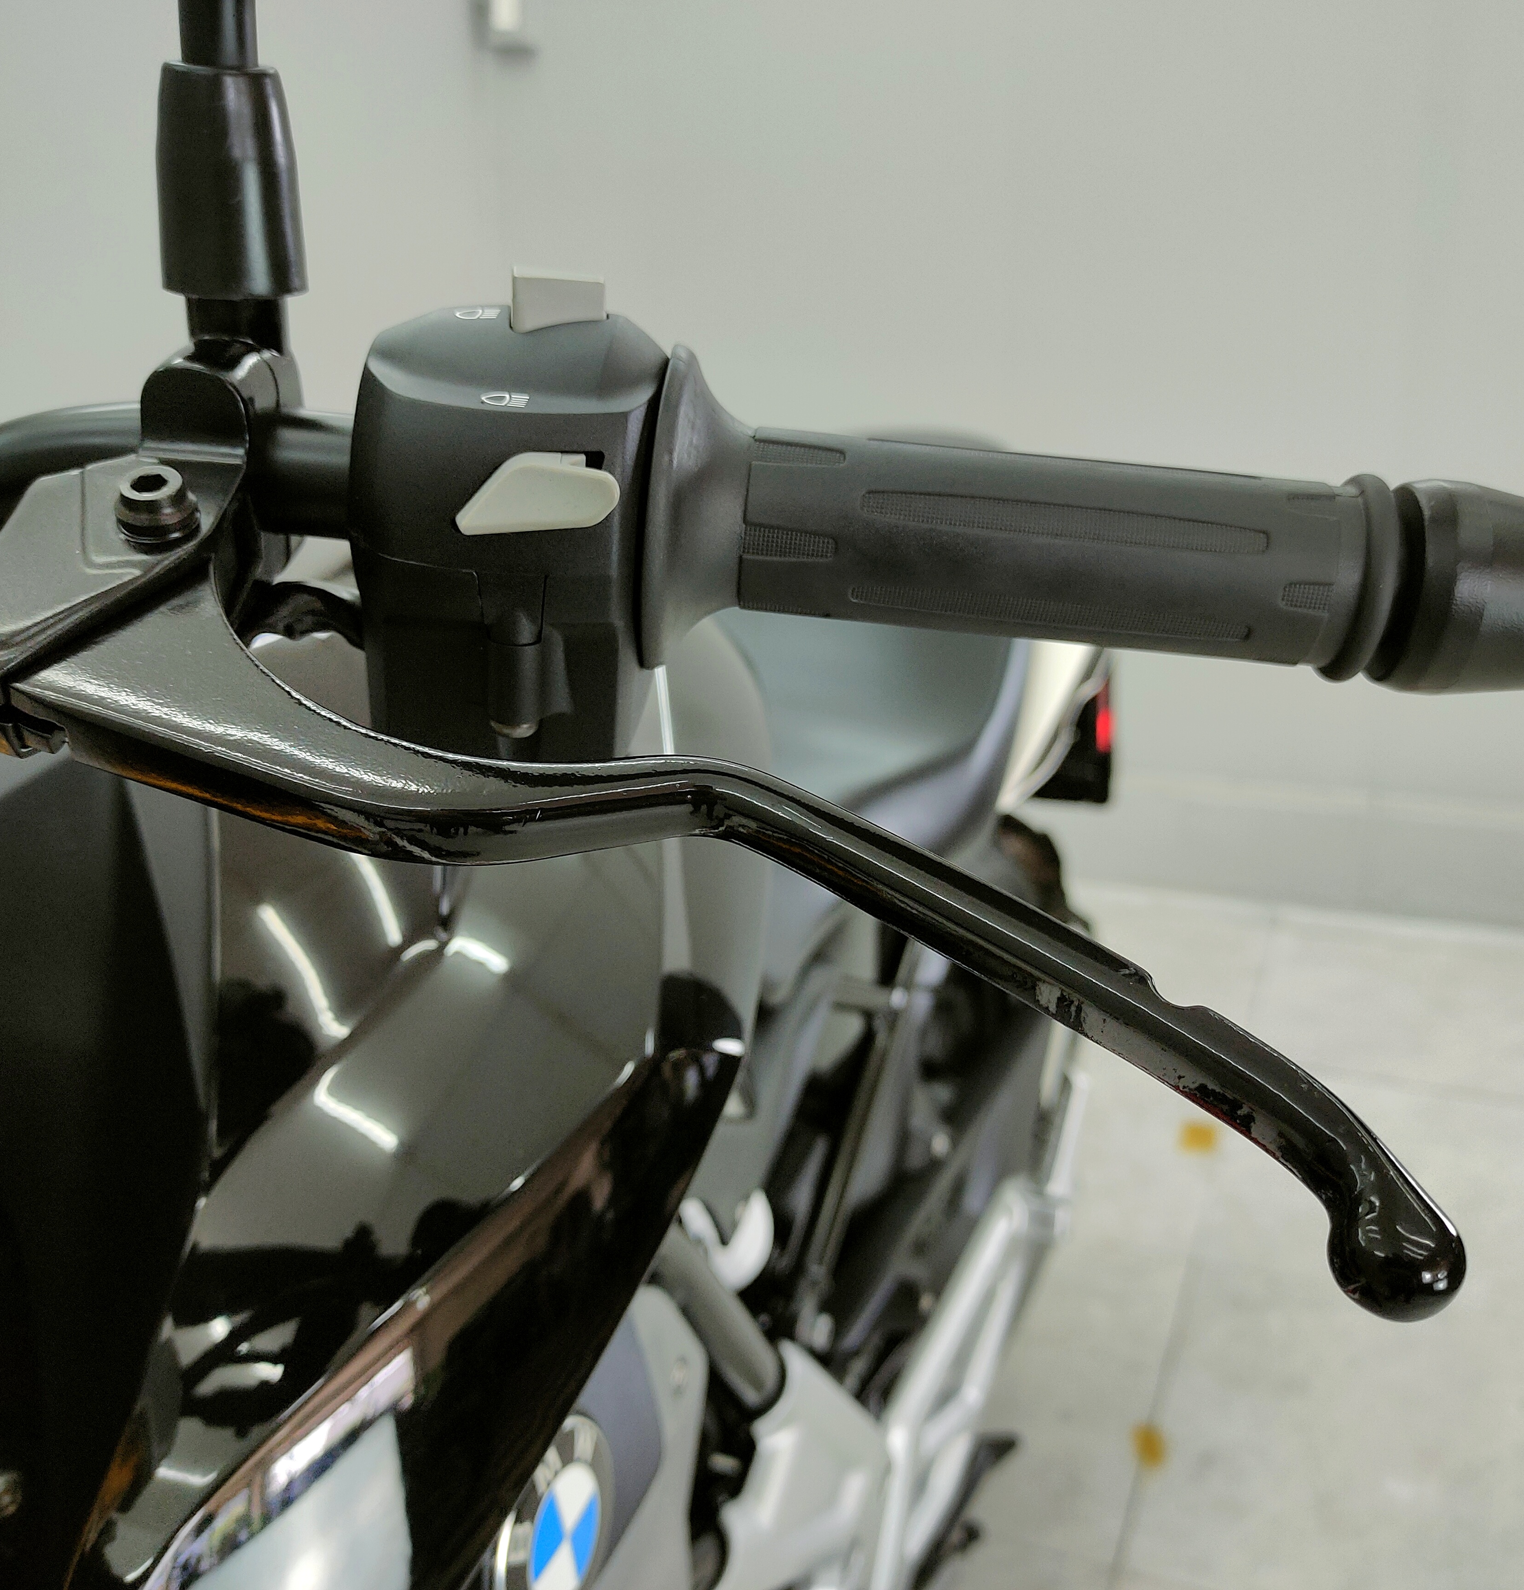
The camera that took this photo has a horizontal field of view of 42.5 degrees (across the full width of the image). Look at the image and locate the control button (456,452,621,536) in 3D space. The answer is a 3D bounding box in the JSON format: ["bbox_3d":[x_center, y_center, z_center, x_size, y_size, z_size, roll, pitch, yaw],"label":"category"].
[{"bbox_3d":[-0.037,-0.050,0.327,0.026,0.013,0.010,7,21,6],"label":"control button"}]

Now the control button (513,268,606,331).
[{"bbox_3d":[-0.037,-0.091,0.361,0.016,0.011,0.010,7,21,6],"label":"control button"}]

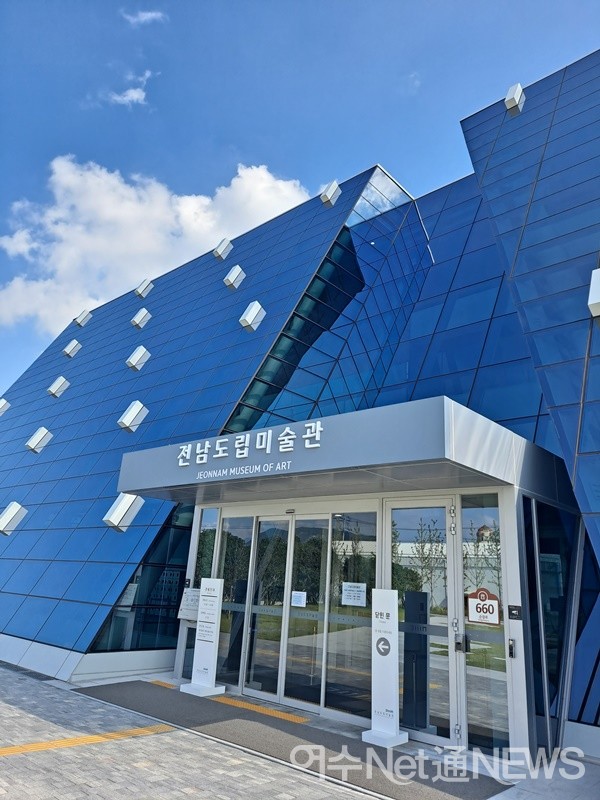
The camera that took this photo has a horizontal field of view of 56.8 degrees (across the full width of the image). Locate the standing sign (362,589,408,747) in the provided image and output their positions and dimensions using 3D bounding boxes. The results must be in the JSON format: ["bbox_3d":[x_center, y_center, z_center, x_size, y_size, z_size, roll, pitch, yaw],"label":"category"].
[{"bbox_3d":[1.048,3.210,6.782,0.370,1.680,0.440,-12,-24,39],"label":"standing sign"}]

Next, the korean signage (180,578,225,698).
[{"bbox_3d":[-1.478,3.776,8.957,0.460,1.680,0.460,-12,-24,39],"label":"korean signage"}]

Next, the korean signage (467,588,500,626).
[{"bbox_3d":[2.187,2.458,6.628,0.374,0.396,0.030,-12,-24,39],"label":"korean signage"}]

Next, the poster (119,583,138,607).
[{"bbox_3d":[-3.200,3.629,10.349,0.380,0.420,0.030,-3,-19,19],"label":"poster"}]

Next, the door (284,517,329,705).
[{"bbox_3d":[0.097,3.098,8.307,0.794,2.708,0.060,-12,-24,39],"label":"door"}]

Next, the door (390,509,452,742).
[{"bbox_3d":[1.535,2.726,7.141,0.999,2.848,0.060,-12,-24,39],"label":"door"}]

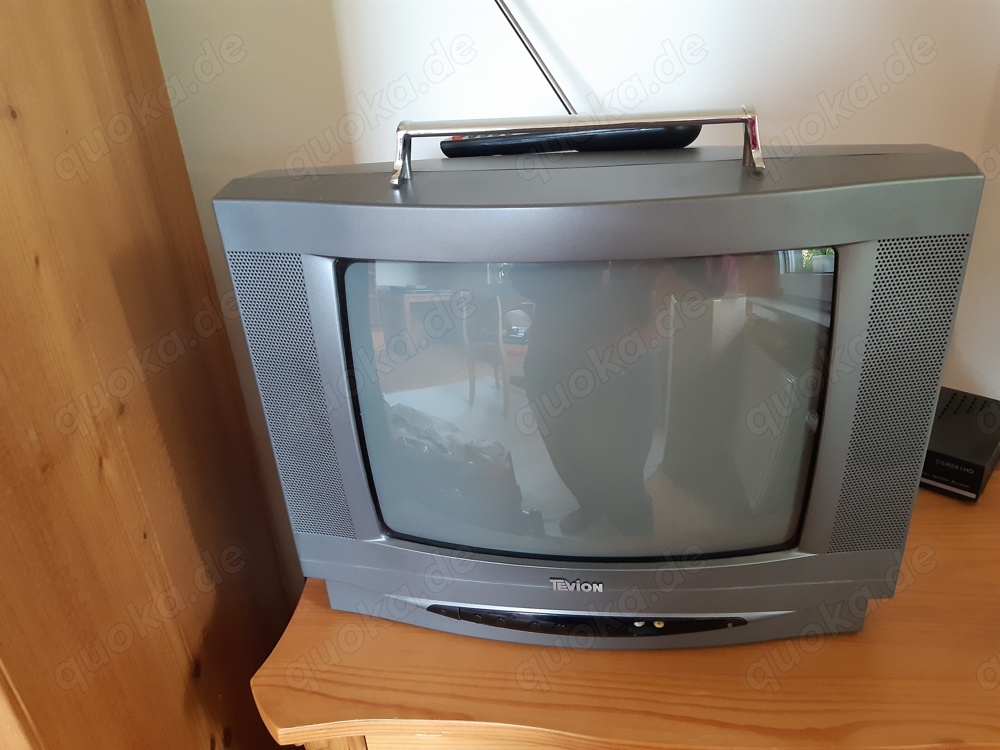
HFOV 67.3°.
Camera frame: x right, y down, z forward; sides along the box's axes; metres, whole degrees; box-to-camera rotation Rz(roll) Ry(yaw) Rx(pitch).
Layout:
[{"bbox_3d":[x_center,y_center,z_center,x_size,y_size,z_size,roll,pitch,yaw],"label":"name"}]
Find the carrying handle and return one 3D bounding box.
[{"bbox_3d":[0.038,-0.121,0.396,0.197,0.032,0.024,0,27,8],"label":"carrying handle"}]

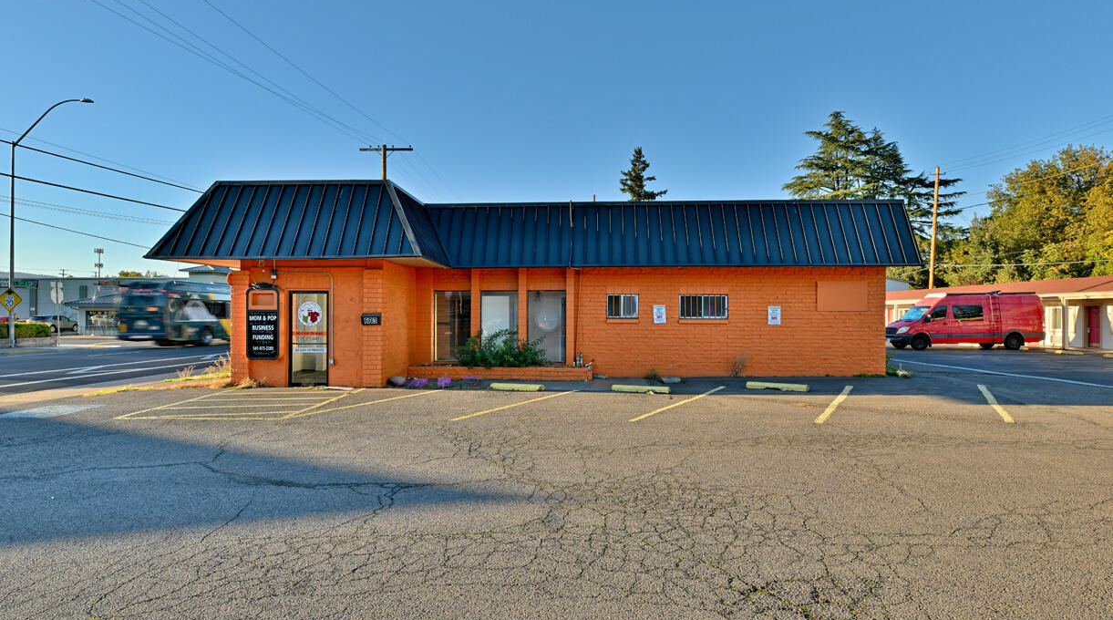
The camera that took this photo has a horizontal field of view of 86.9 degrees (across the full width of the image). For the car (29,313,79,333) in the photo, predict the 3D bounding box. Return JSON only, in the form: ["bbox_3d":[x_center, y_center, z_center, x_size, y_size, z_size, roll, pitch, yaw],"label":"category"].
[{"bbox_3d":[-46.600,1.280,54.500,1.820,1.620,4.500,0,0,-3],"label":"car"}]

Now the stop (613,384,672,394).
[{"bbox_3d":[1.780,1.650,12.280,1.220,0.125,0.150,0,0,18],"label":"stop"}]

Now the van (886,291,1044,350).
[{"bbox_3d":[19.850,0.510,28.800,6.940,2.780,2.000,0,0,2],"label":"van"}]

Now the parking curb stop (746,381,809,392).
[{"bbox_3d":[4.680,1.620,12.400,1.230,0.125,0.150,0,0,18],"label":"parking curb stop"}]

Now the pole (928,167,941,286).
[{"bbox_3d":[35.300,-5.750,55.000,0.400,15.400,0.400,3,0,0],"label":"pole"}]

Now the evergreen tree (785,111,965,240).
[{"bbox_3d":[34.300,-9.850,64.000,19.000,23.700,18.000,0,0,0],"label":"evergreen tree"}]

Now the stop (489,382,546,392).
[{"bbox_3d":[-0.825,1.645,12.500,1.220,0.125,0.150,0,0,18],"label":"stop"}]

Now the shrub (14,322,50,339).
[{"bbox_3d":[-26.000,1.040,29.000,1.100,0.830,1.500,0,0,8],"label":"shrub"}]

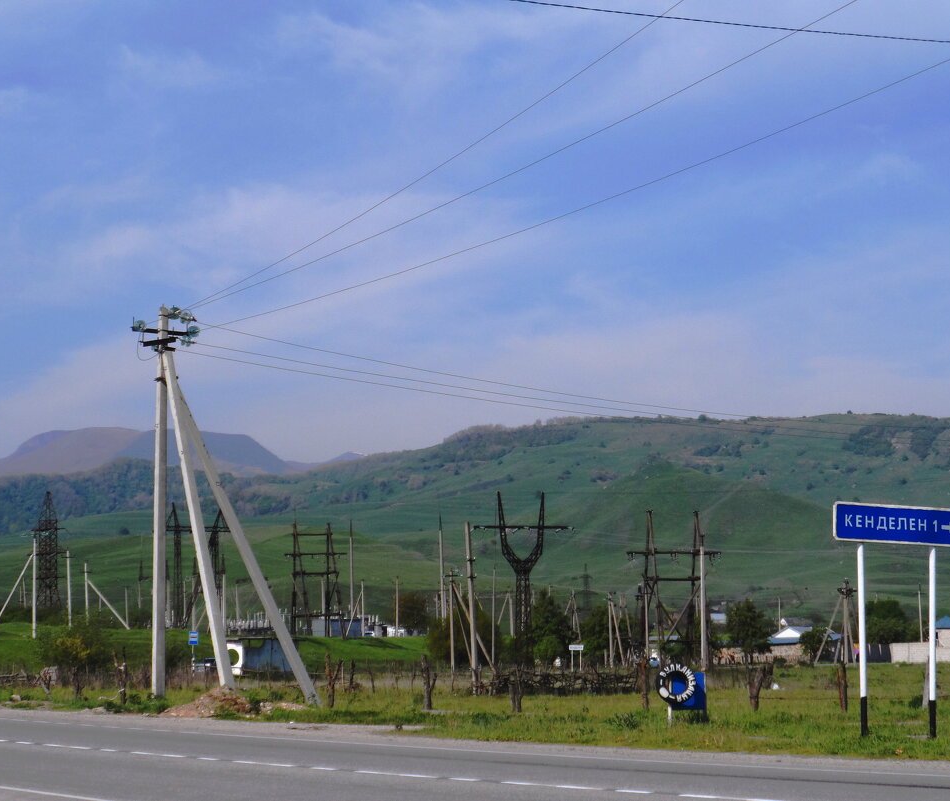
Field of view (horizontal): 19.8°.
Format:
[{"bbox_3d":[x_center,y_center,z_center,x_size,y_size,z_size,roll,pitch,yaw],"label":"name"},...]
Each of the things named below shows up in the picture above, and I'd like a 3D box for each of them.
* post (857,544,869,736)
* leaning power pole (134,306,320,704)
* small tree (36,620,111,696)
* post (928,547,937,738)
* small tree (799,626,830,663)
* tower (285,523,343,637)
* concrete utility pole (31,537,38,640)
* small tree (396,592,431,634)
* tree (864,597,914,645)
[{"bbox_3d":[5.016,3.070,35.100,0.078,2.580,0.078,3,-6,-33],"label":"post"},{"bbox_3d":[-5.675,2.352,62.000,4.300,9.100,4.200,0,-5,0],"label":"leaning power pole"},{"bbox_3d":[-9.736,6.272,66.000,1.800,1.870,1.700,0,-5,0],"label":"small tree"},{"bbox_3d":[5.999,3.134,35.600,0.078,2.600,0.078,0,-5,0],"label":"post"},{"bbox_3d":[35.638,25.613,285.000,3.200,3.800,3.100,0,-5,0],"label":"small tree"},{"bbox_3d":[-19.326,21.818,330.000,8.200,13.900,4.600,2,-5,-22],"label":"tower"},{"bbox_3d":[-36.992,15.788,228.000,0.240,8.600,0.240,0,-5,0],"label":"concrete utility pole"},{"bbox_3d":[-9.061,31.381,400.000,4.800,6.800,4.600,0,-5,0],"label":"small tree"},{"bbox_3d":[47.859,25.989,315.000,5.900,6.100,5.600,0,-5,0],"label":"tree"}]

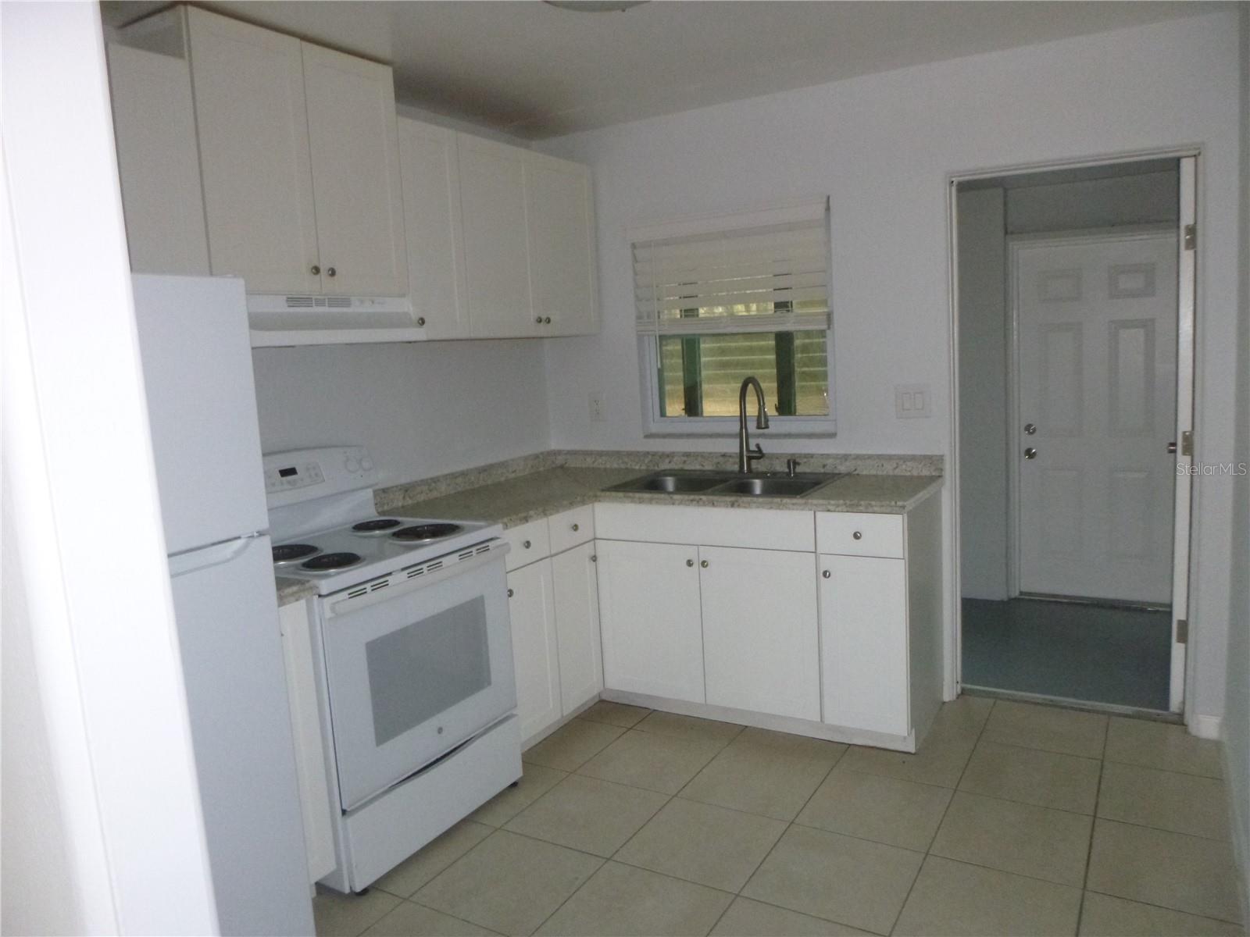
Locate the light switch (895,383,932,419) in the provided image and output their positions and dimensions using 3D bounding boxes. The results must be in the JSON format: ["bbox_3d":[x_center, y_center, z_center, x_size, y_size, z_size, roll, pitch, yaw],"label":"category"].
[{"bbox_3d":[1.109,-0.258,3.480,0.128,0.126,0.012,1,9,31],"label":"light switch"}]

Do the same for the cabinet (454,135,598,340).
[{"bbox_3d":[-0.500,-0.929,3.806,0.312,0.761,0.904,1,9,31],"label":"cabinet"}]

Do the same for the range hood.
[{"bbox_3d":[-1.023,-0.461,2.837,0.422,0.157,0.757,1,9,31],"label":"range hood"}]

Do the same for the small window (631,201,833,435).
[{"bbox_3d":[0.442,-0.603,3.840,0.920,0.930,0.110,1,9,31],"label":"small window"}]

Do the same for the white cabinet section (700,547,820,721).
[{"bbox_3d":[0.646,0.561,3.584,0.455,0.622,0.600,1,9,31],"label":"white cabinet section"}]

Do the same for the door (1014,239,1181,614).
[{"bbox_3d":[2.592,-0.240,4.990,0.796,2.007,0.045,1,9,31],"label":"door"}]

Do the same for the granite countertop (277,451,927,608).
[{"bbox_3d":[-0.125,0.143,2.990,1.838,0.115,2.221,1,9,31],"label":"granite countertop"}]

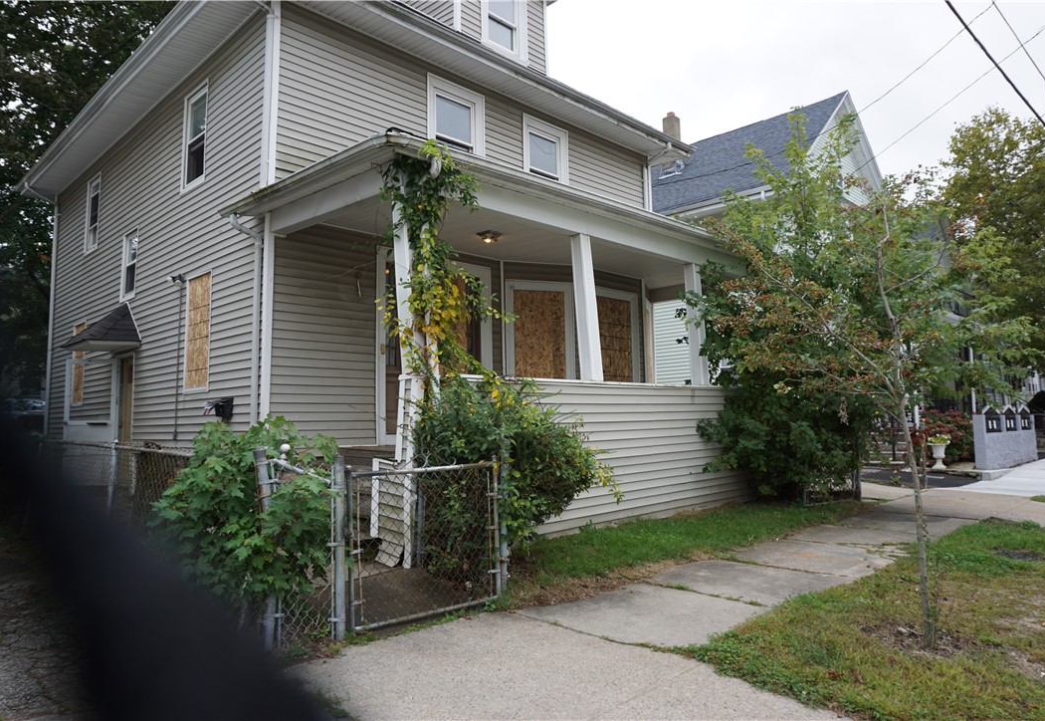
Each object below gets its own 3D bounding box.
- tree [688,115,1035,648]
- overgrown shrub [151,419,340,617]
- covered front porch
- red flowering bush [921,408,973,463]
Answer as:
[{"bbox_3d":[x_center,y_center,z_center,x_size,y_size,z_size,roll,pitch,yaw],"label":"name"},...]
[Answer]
[{"bbox_3d":[1.882,0.134,3.979,1.521,2.714,1.638,-1,-5,0],"label":"tree"},{"bbox_3d":[-1.581,0.919,4.095,0.889,1.193,1.030,-6,-7,44],"label":"overgrown shrub"},{"bbox_3d":[0.605,-0.044,9.434,2.668,4.025,7.546,-6,-7,44],"label":"covered front porch"},{"bbox_3d":[8.665,1.558,14.742,1.150,1.150,1.250,-6,-7,44],"label":"red flowering bush"}]

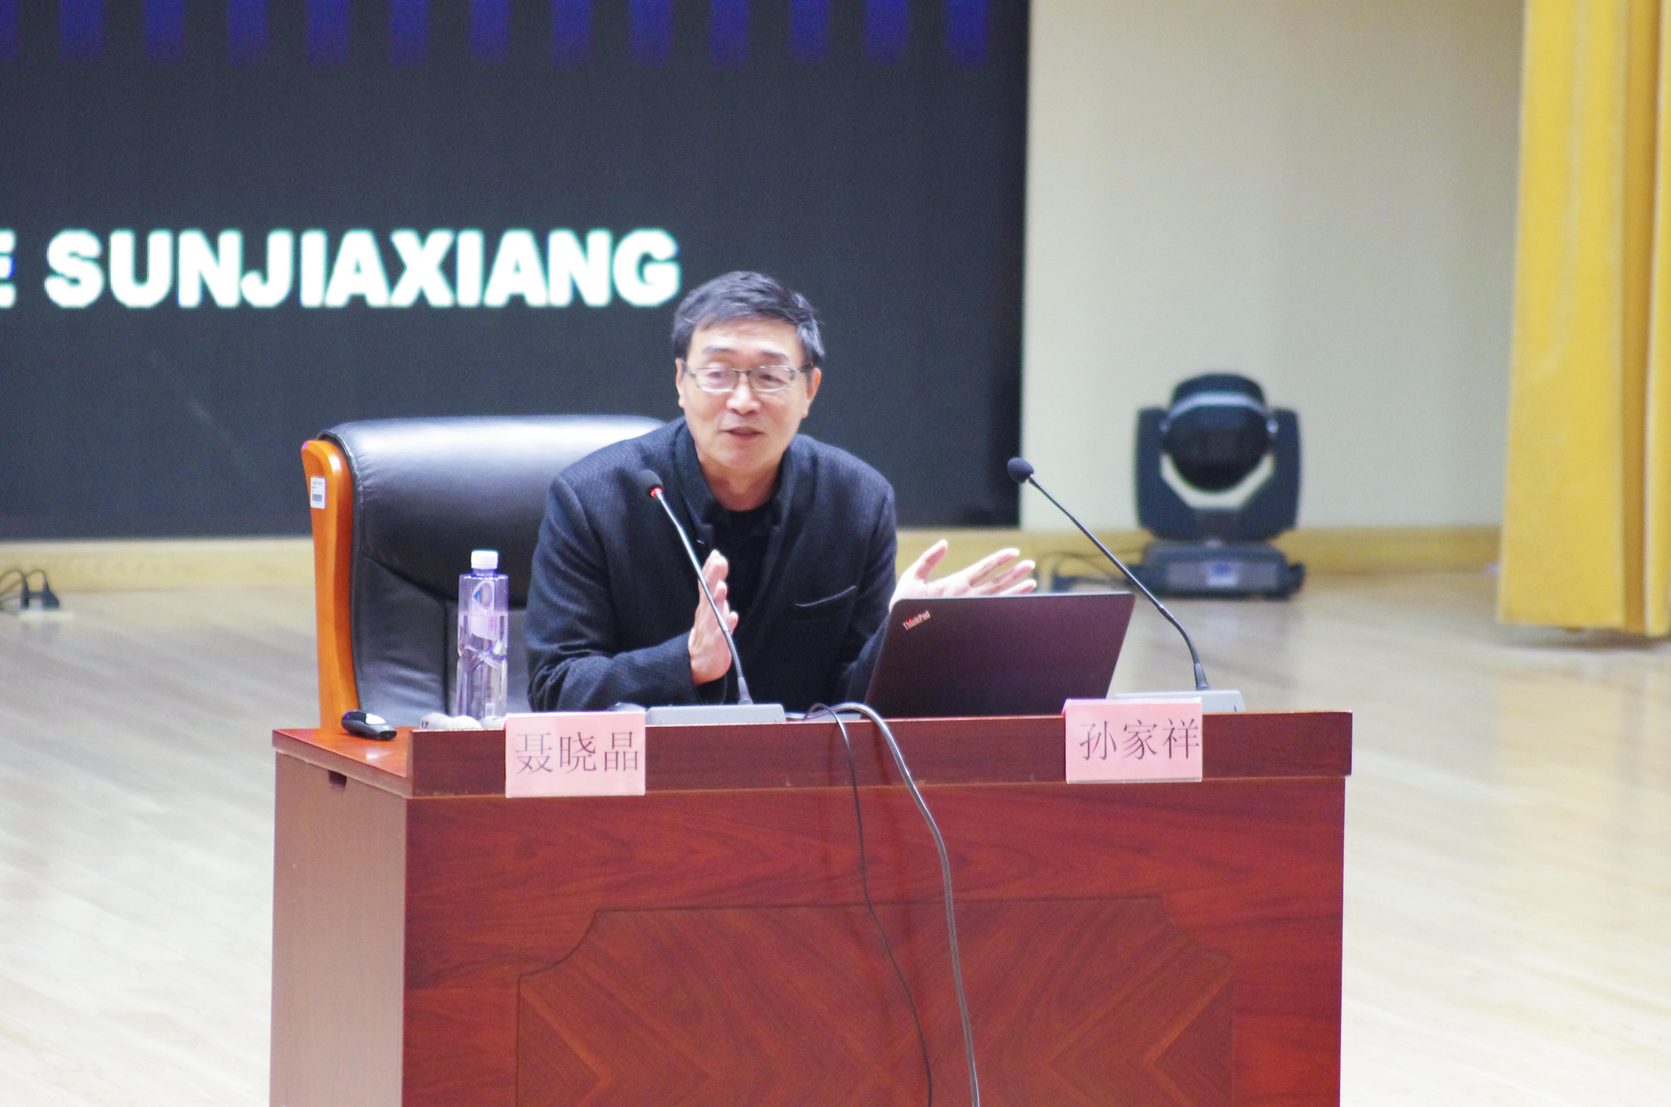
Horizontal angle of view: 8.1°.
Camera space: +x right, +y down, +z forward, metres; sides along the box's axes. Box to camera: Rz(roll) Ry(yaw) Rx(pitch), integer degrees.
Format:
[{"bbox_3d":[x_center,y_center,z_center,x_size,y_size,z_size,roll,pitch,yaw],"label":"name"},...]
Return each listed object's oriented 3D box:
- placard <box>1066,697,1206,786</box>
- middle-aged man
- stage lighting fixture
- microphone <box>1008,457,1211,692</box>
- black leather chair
[{"bbox_3d":[0.369,0.234,14.691,0.174,0.102,0.040,-1,6,-18],"label":"placard"},{"bbox_3d":[-0.133,0.302,15.327,0.620,1.300,0.800,-1,6,-16],"label":"middle-aged man"},{"bbox_3d":[0.778,-0.147,24.268,0.350,0.455,0.330,1,6,-3],"label":"stage lighting fixture"},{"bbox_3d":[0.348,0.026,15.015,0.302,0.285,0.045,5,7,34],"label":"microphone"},{"bbox_3d":[-0.372,0.396,15.354,0.620,1.100,0.720,-1,6,-20],"label":"black leather chair"}]

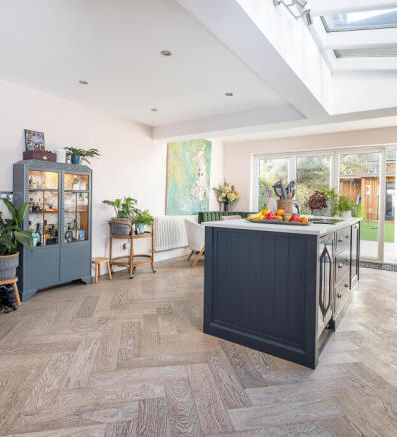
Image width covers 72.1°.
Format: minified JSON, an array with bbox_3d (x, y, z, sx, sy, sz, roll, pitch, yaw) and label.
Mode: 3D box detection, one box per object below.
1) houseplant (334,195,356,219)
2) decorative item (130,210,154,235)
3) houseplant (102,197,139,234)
[{"bbox_3d":[2.139,-0.176,4.000,0.260,0.340,0.270,2,2,36],"label":"houseplant"},{"bbox_3d":[-0.857,0.051,4.180,0.280,0.380,0.290,1,2,0],"label":"decorative item"},{"bbox_3d":[-1.133,-0.039,3.980,0.400,0.550,0.430,1,2,0],"label":"houseplant"}]

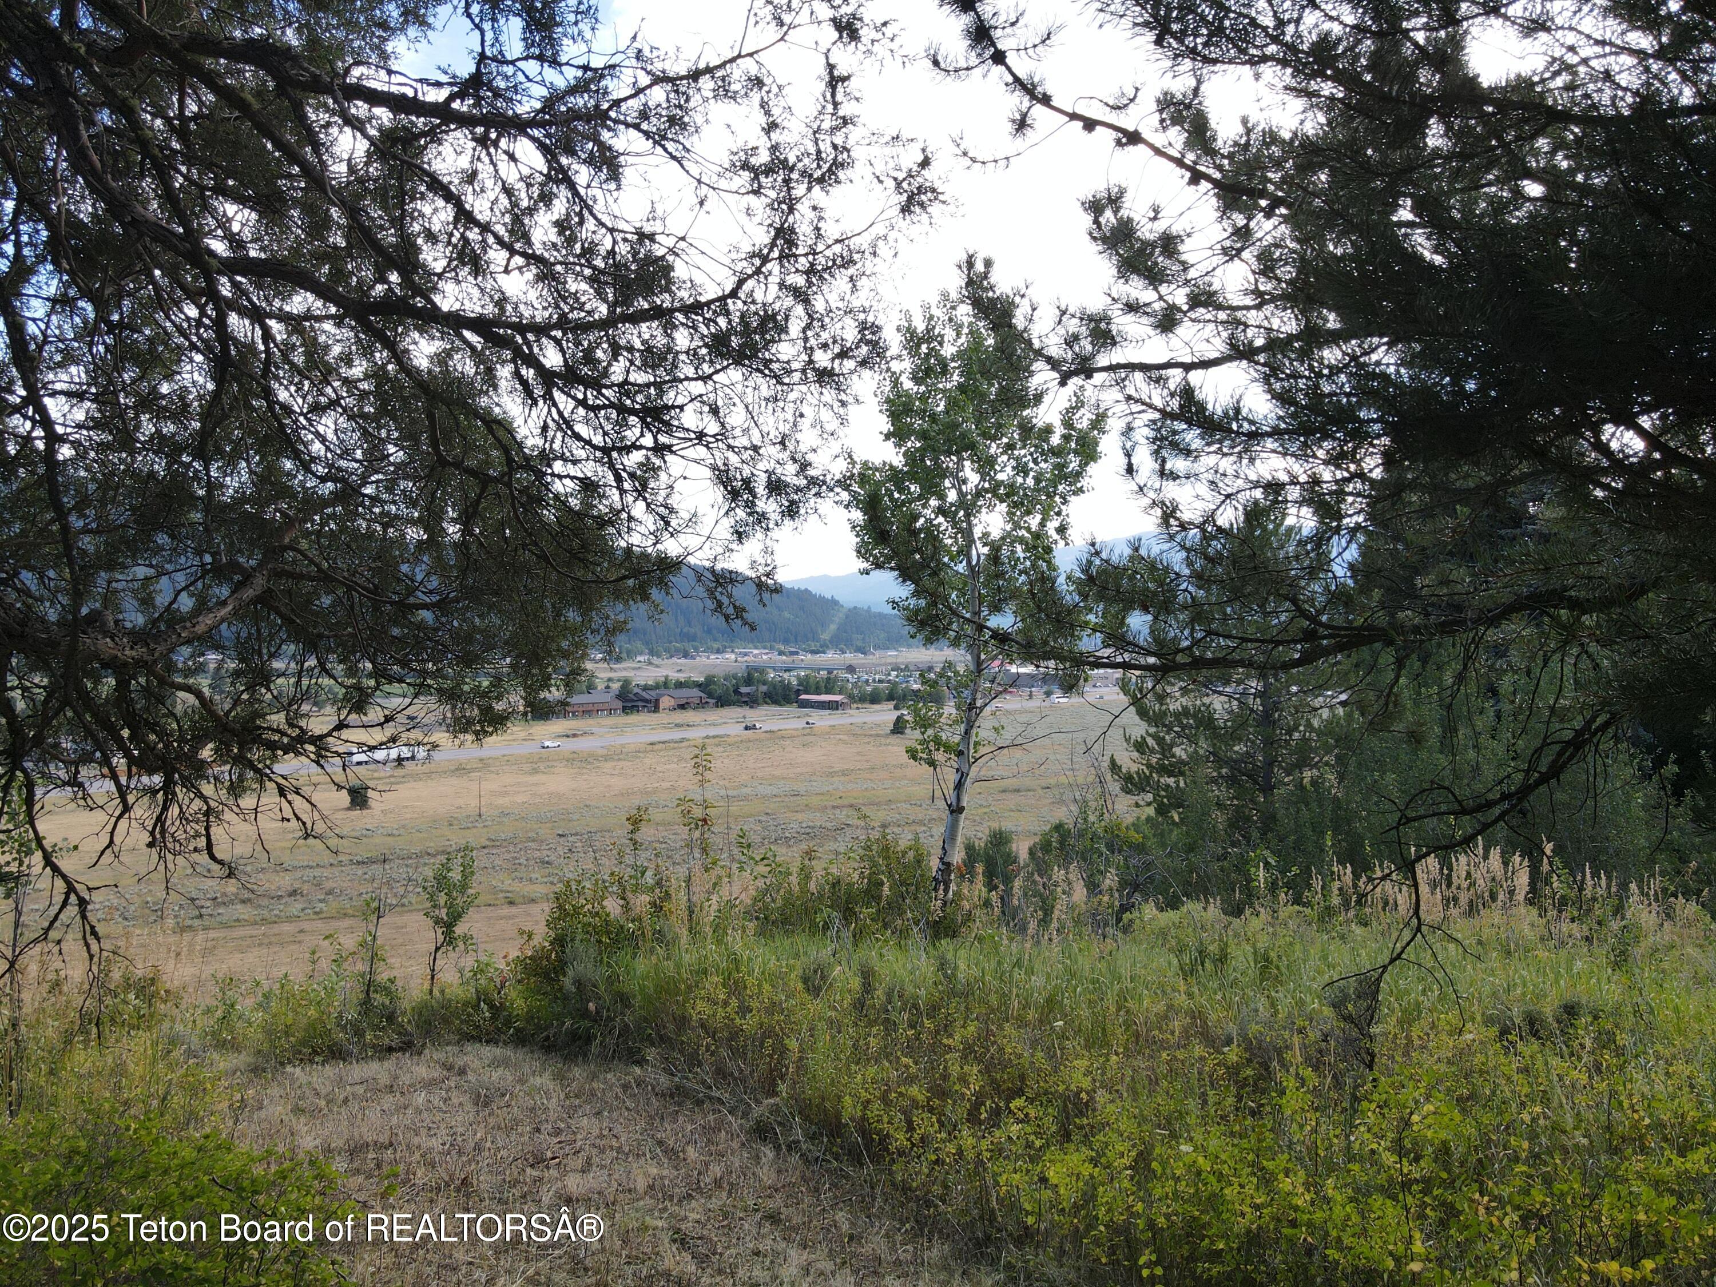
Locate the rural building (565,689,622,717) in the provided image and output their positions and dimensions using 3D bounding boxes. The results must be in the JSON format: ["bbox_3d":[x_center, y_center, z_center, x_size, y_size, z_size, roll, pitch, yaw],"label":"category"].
[{"bbox_3d":[-104.500,23.700,457.050,12.000,8.300,25.500,0,1,39],"label":"rural building"}]

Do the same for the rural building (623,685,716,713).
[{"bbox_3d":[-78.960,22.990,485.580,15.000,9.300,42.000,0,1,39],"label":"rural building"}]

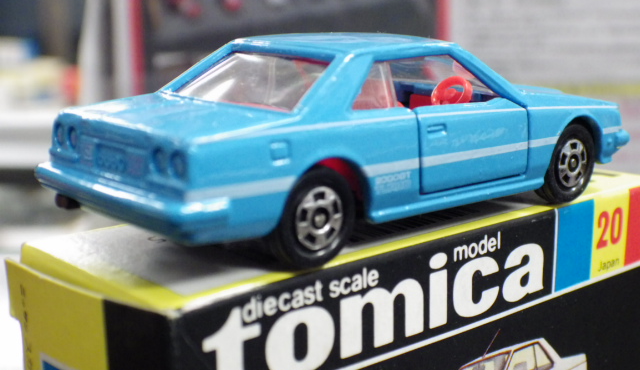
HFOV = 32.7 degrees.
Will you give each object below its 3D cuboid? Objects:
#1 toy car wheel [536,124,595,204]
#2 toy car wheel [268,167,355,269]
[{"bbox_3d":[0.031,-0.003,0.139,0.010,0.010,0.003,-14,18,-43],"label":"toy car wheel"},{"bbox_3d":[-0.001,0.003,0.108,0.010,0.010,0.003,-14,18,-43],"label":"toy car wheel"}]

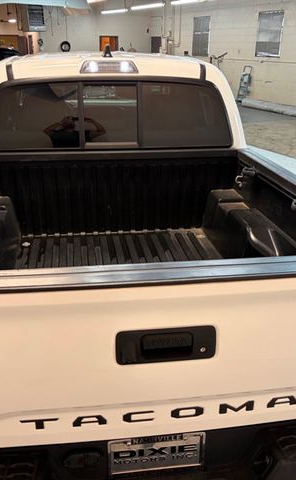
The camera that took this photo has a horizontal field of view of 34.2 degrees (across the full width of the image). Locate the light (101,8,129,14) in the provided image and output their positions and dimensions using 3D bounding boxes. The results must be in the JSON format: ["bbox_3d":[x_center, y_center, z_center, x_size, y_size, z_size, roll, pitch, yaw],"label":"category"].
[{"bbox_3d":[-1.156,-7.770,16.358,0.130,0.110,2.440,-9,24,-24],"label":"light"}]

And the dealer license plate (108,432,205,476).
[{"bbox_3d":[0.029,0.683,1.533,0.310,0.157,0.015,-2,27,-8],"label":"dealer license plate"}]

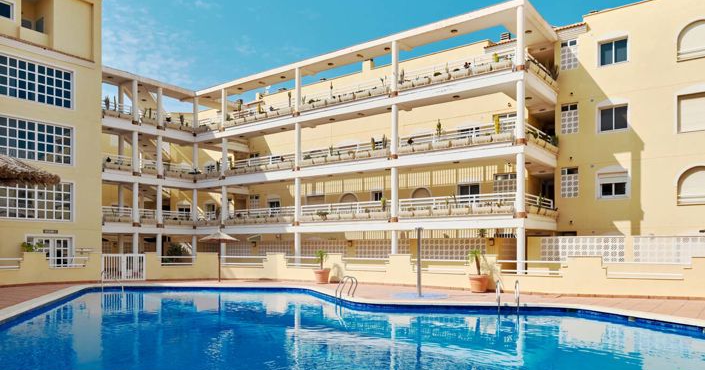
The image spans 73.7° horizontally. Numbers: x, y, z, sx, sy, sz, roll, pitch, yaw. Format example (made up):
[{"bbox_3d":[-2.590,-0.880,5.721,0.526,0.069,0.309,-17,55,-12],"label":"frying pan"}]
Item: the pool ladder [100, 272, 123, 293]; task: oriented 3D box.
[{"bbox_3d":[-9.804,3.942,19.200,0.720,0.870,0.580,1,-4,-12],"label":"pool ladder"}]

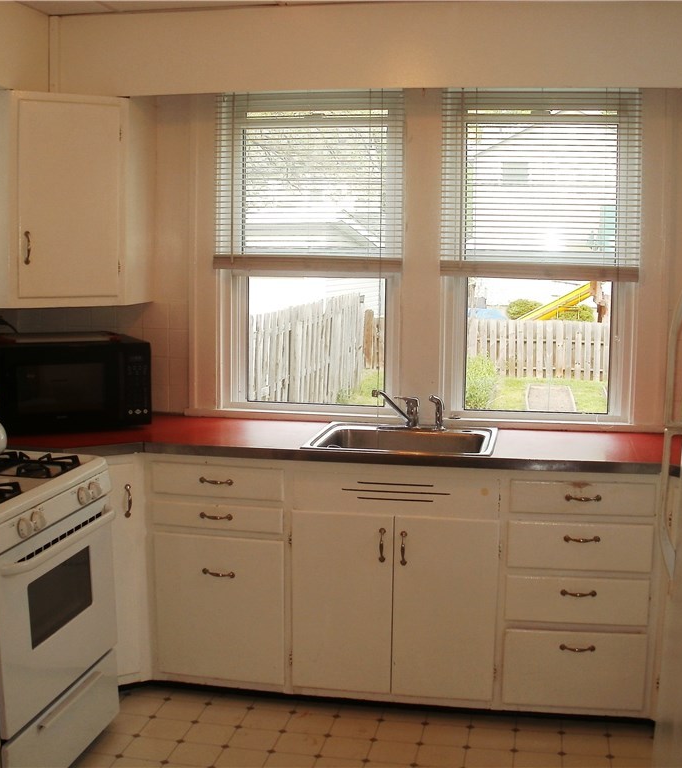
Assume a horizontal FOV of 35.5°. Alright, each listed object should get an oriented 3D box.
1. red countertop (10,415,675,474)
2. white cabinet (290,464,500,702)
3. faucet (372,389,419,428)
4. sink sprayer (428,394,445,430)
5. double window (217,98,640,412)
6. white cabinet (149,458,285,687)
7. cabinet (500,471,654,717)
[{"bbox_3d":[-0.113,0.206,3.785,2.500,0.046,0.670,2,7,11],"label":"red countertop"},{"bbox_3d":[0.223,0.634,3.807,0.700,0.802,0.590,2,7,11],"label":"white cabinet"},{"bbox_3d":[0.203,0.098,3.898,0.220,0.135,0.055,-5,9,-41],"label":"faucet"},{"bbox_3d":[0.351,0.103,3.889,0.072,0.125,0.050,-4,8,-34],"label":"sink sprayer"},{"bbox_3d":[0.293,-0.471,3.978,1.586,1.210,0.110,2,7,11],"label":"double window"},{"bbox_3d":[-0.368,0.615,3.917,0.483,0.802,0.590,2,7,11],"label":"white cabinet"},{"bbox_3d":[0.810,0.652,3.697,0.490,0.802,0.590,2,7,11],"label":"cabinet"}]

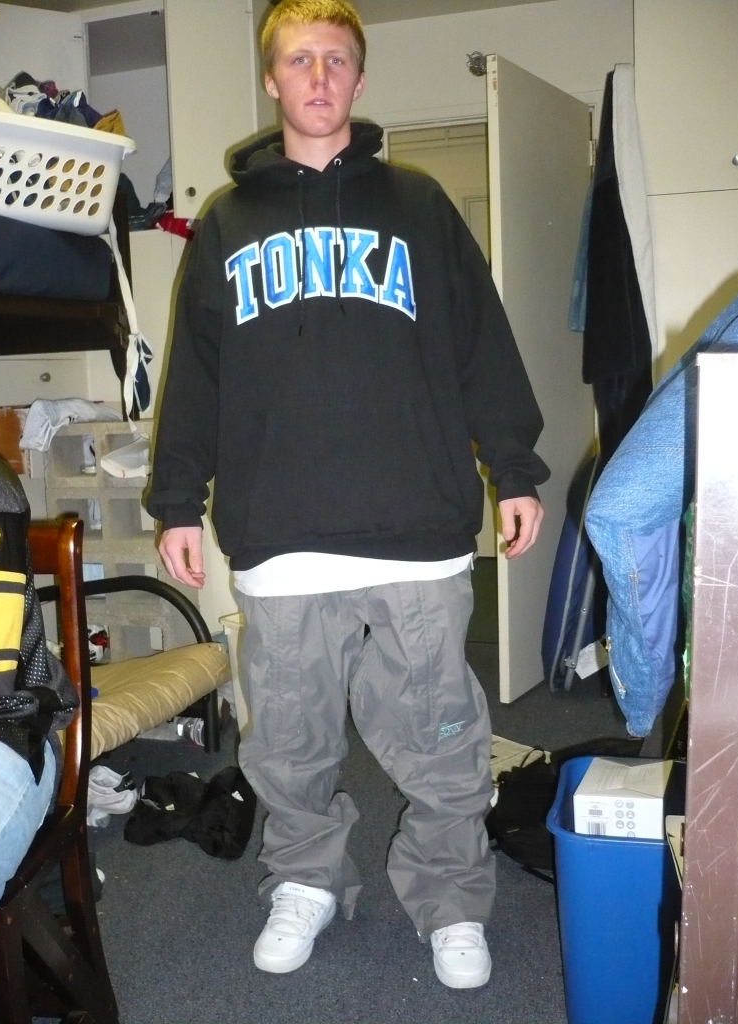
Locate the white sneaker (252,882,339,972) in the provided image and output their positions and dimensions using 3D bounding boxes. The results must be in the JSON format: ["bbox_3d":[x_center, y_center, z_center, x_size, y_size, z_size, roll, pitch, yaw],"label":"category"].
[{"bbox_3d":[-0.131,0.775,2.048,0.110,0.120,0.300,0,7,17],"label":"white sneaker"}]

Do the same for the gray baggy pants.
[{"bbox_3d":[-0.005,0.417,2.035,0.490,0.800,0.330,-1,7,6],"label":"gray baggy pants"}]

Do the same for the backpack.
[{"bbox_3d":[0.484,0.661,2.500,0.360,0.200,0.460,0,7,17],"label":"backpack"}]

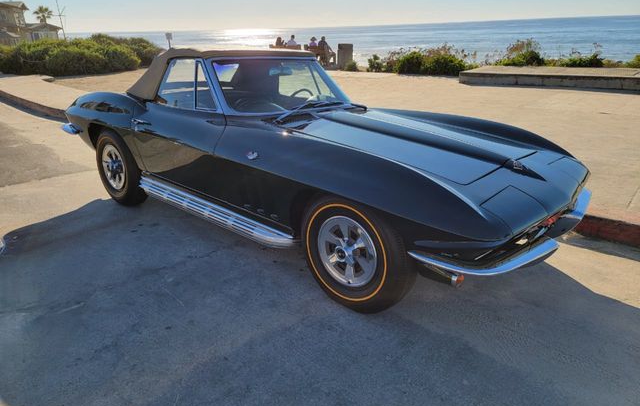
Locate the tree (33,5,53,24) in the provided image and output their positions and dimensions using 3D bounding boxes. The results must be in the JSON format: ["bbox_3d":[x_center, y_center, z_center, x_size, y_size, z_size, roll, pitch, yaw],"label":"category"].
[{"bbox_3d":[-49.975,-32.238,80.695,3.100,6.600,3.100,-14,24,-27],"label":"tree"}]

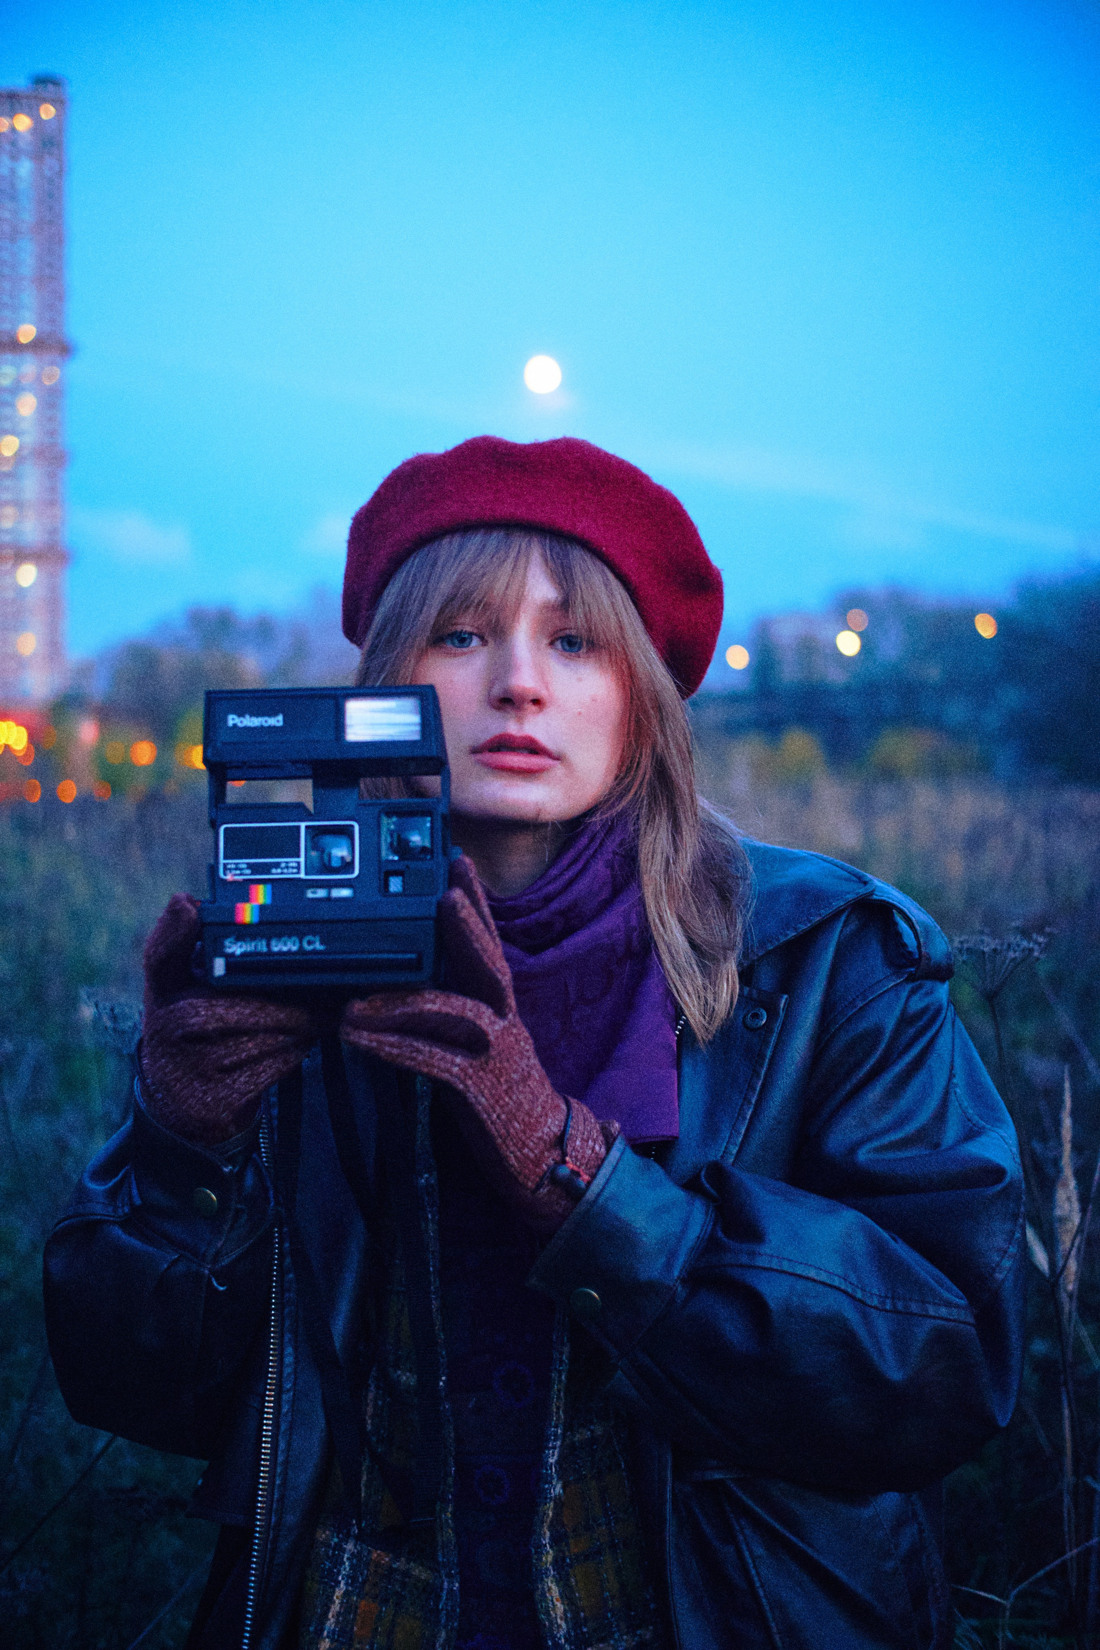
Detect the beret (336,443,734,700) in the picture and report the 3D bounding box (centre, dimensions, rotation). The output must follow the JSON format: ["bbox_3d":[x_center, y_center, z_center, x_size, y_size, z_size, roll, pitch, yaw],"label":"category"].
[{"bbox_3d":[-0.011,-0.146,1.965,0.222,0.140,0.240,6,-20,-1],"label":"beret"}]

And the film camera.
[{"bbox_3d":[-0.107,0.006,1.650,0.116,0.143,0.145,-1,-3,2],"label":"film camera"}]

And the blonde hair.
[{"bbox_3d":[0.003,-0.029,2.050,0.230,0.312,0.230,1,-3,2],"label":"blonde hair"}]

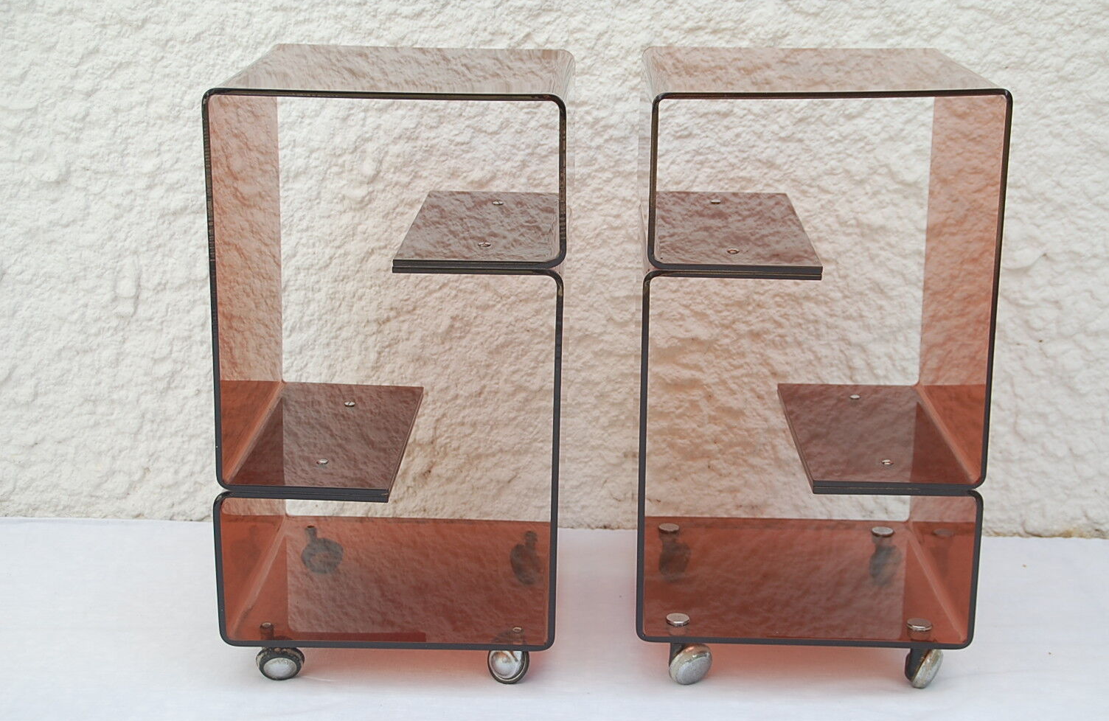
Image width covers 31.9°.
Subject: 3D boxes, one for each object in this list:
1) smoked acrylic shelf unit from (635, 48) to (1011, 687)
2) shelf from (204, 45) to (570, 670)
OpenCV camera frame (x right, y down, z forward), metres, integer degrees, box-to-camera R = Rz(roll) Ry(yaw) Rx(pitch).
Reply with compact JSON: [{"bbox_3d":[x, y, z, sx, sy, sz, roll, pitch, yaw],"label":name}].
[{"bbox_3d":[0.291,-0.001,2.330,0.380,0.696,0.408,1,15,0],"label":"smoked acrylic shelf unit"},{"bbox_3d":[-0.176,-0.002,2.313,0.380,0.693,0.408,1,15,2],"label":"shelf"}]

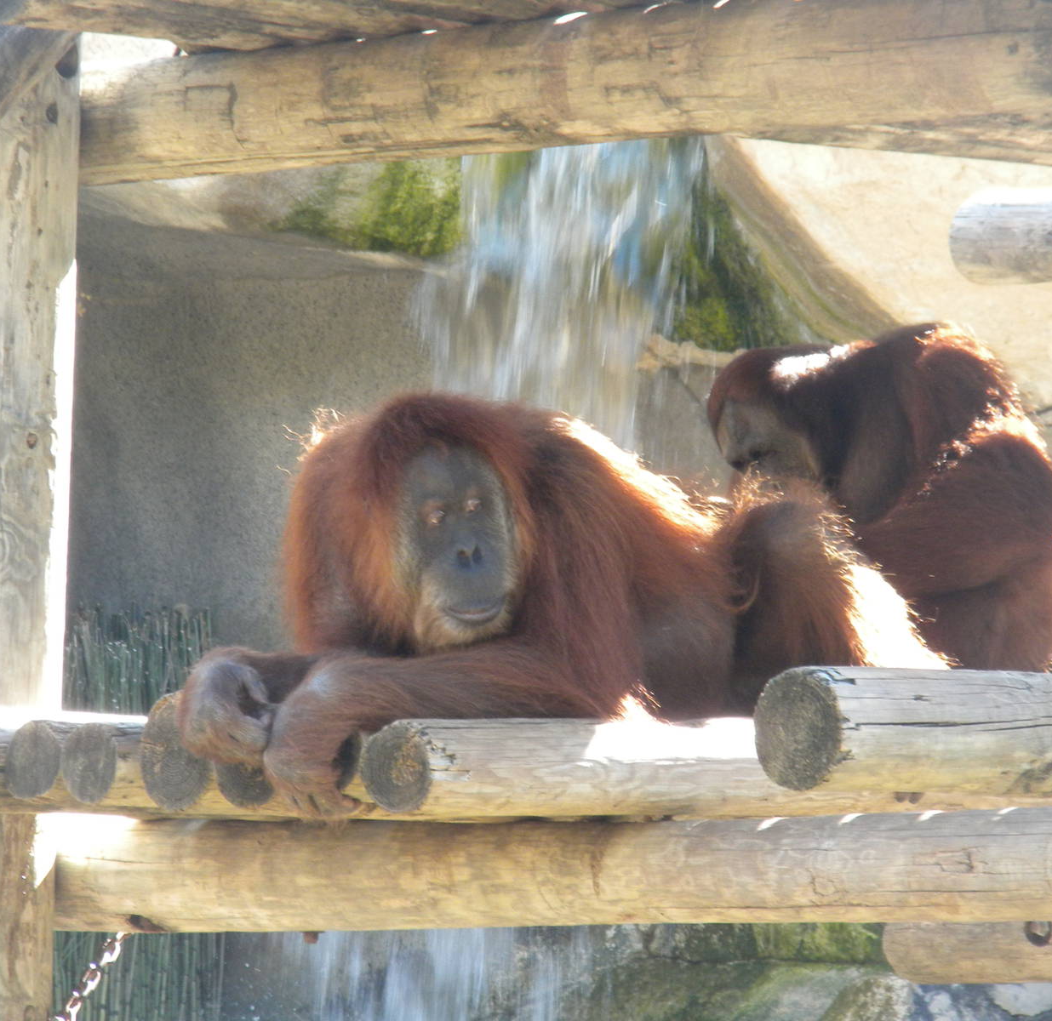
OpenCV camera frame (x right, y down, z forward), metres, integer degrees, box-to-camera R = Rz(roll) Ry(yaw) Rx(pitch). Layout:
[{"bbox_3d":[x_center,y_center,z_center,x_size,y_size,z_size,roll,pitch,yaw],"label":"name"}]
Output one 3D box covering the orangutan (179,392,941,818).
[{"bbox_3d":[0.039,0.113,12.000,0.480,0.480,0.800,-1,-4,38],"label":"orangutan"}]

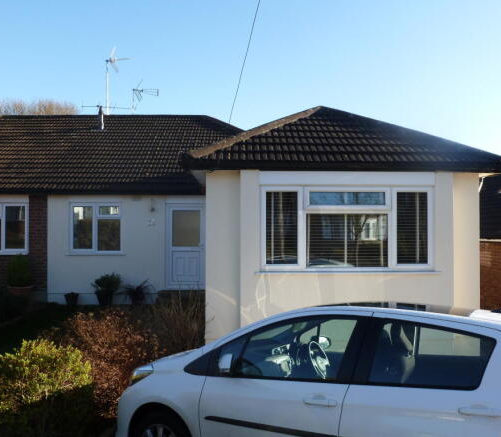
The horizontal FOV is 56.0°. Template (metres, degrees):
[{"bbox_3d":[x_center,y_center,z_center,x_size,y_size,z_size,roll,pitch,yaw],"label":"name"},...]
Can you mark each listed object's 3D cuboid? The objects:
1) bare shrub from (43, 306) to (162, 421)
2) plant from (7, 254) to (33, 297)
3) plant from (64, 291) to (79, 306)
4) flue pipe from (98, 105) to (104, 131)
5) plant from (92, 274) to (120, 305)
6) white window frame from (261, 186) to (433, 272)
[{"bbox_3d":[-1.777,1.753,5.700,1.420,1.150,1.250,0,-1,0],"label":"bare shrub"},{"bbox_3d":[-5.035,1.278,10.300,0.550,0.980,0.550,0,-1,0],"label":"plant"},{"bbox_3d":[-4.039,1.818,10.650,0.340,0.330,0.340,0,-1,0],"label":"plant"},{"bbox_3d":[-4.486,-3.005,14.100,0.160,0.760,0.160,0,-1,0],"label":"flue pipe"},{"bbox_3d":[-3.239,1.599,10.620,0.660,0.760,0.620,0,-1,0],"label":"plant"},{"bbox_3d":[1.333,0.144,6.480,2.370,1.180,0.100,0,-1,0],"label":"white window frame"}]

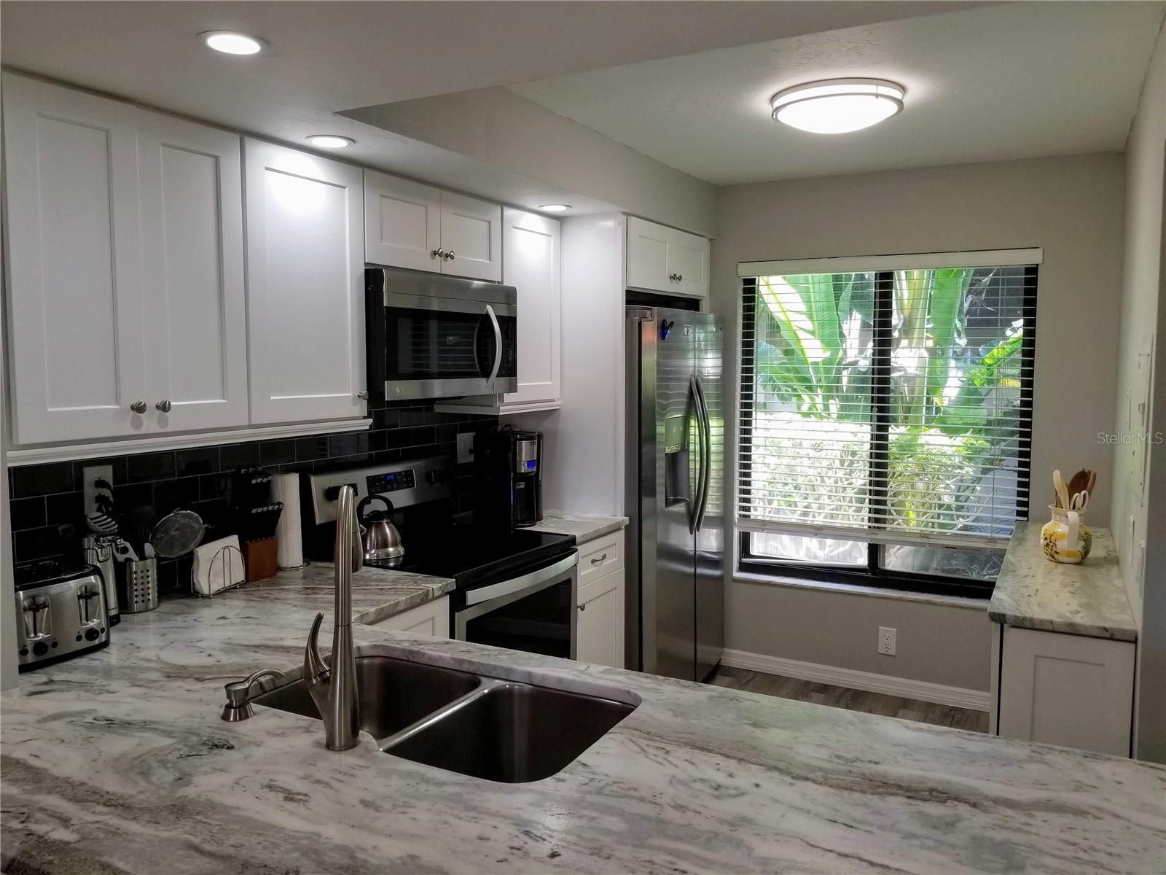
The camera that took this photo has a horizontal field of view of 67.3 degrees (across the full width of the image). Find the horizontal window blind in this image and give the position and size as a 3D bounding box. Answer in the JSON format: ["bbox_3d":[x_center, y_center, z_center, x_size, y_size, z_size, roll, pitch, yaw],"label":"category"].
[{"bbox_3d":[1.367,-0.160,4.106,1.340,1.330,0.060,3,5,29],"label":"horizontal window blind"}]

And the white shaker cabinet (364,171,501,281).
[{"bbox_3d":[-0.622,-0.703,3.051,0.337,0.294,0.763,3,6,28],"label":"white shaker cabinet"}]

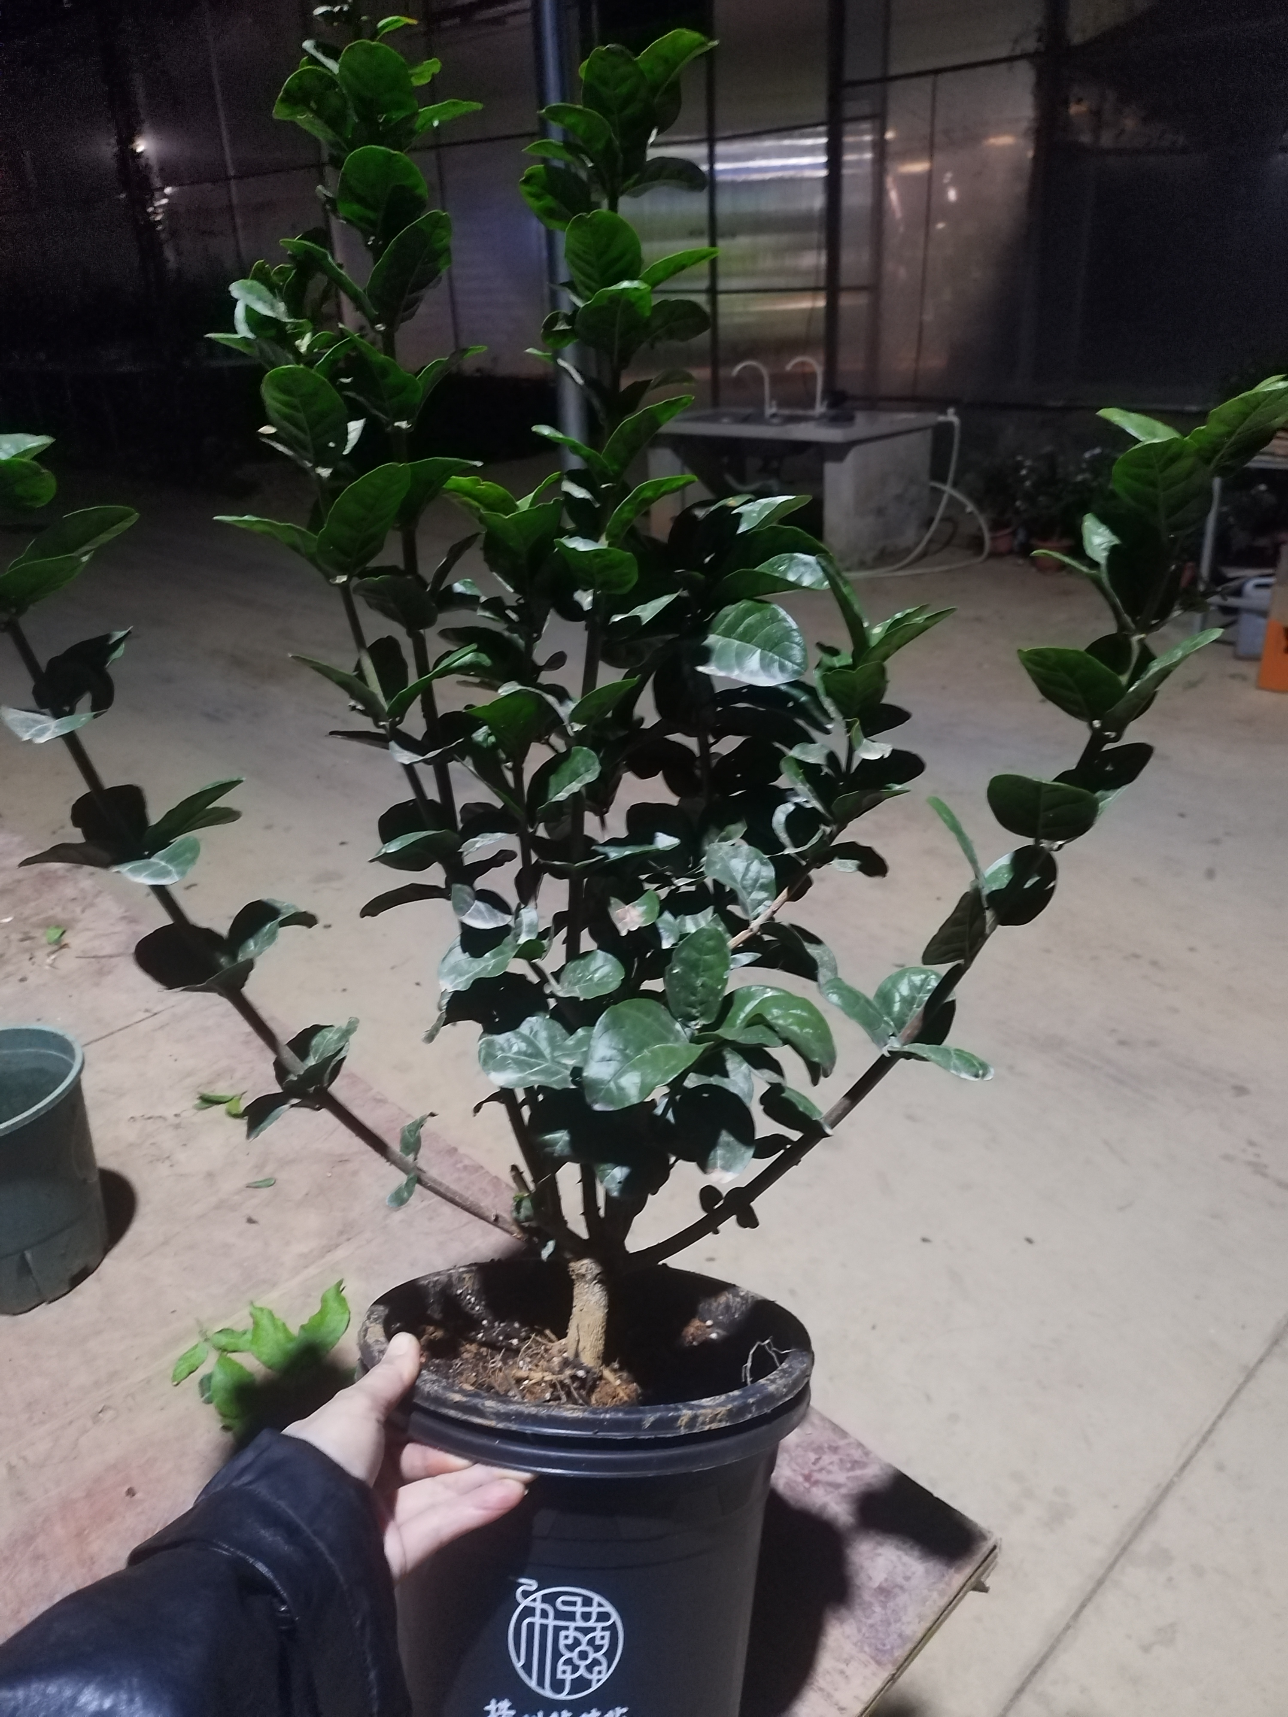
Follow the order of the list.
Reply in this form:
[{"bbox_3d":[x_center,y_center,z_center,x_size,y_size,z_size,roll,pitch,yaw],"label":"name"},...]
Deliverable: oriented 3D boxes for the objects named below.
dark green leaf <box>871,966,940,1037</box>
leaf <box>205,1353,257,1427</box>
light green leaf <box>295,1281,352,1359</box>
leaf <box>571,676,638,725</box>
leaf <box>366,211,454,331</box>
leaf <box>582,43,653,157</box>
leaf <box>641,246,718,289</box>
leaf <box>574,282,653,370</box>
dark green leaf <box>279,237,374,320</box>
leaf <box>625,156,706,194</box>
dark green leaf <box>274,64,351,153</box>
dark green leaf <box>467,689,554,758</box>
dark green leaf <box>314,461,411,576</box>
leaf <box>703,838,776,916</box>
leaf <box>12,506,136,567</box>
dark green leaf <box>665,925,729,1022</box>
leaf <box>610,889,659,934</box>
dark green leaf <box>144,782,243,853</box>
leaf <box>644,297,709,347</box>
[{"bbox_3d":[0.142,0.076,0.690,0.040,0.015,0.047,21,59,18],"label":"dark green leaf"},{"bbox_3d":[-0.315,0.406,0.985,0.036,0.024,0.056,-8,24,-12],"label":"leaf"},{"bbox_3d":[-0.259,0.373,1.040,0.036,0.024,0.062,8,26,23],"label":"light green leaf"},{"bbox_3d":[-0.020,-0.078,0.640,0.041,0.010,0.024,-30,-23,18],"label":"leaf"},{"bbox_3d":[-0.130,-0.327,0.715,0.040,0.064,0.019,27,9,10],"label":"leaf"},{"bbox_3d":[-0.013,-0.381,0.650,0.036,0.060,0.014,-5,6,1],"label":"leaf"},{"bbox_3d":[0.019,-0.349,0.765,0.060,0.018,0.034,-28,12,-6],"label":"leaf"},{"bbox_3d":[-0.017,-0.294,0.710,0.042,0.050,0.013,3,31,-2],"label":"leaf"},{"bbox_3d":[-0.174,-0.321,0.715,0.064,0.016,0.037,40,9,0],"label":"dark green leaf"},{"bbox_3d":[0.013,-0.405,0.765,0.054,0.020,0.034,3,15,-11],"label":"leaf"},{"bbox_3d":[-0.195,-0.444,0.765,0.045,0.052,0.025,-29,0,24],"label":"dark green leaf"},{"bbox_3d":[-0.071,-0.071,0.690,0.045,0.044,0.018,-11,38,5],"label":"dark green leaf"},{"bbox_3d":[-0.160,-0.193,0.735,0.044,0.074,0.022,29,18,1],"label":"dark green leaf"},{"bbox_3d":[0.048,0.009,0.655,0.037,0.012,0.046,-28,65,-6],"label":"leaf"},{"bbox_3d":[-0.305,-0.168,0.690,0.074,0.035,0.018,-34,16,-6],"label":"leaf"},{"bbox_3d":[0.026,0.054,0.610,0.031,0.051,0.012,5,-21,2],"label":"dark green leaf"},{"bbox_3d":[-0.004,0.028,0.670,0.032,0.026,0.016,-6,6,0],"label":"leaf"},{"bbox_3d":[-0.228,-0.021,0.650,0.063,0.033,0.016,-36,59,6],"label":"dark green leaf"},{"bbox_3d":[0.014,-0.281,0.680,0.048,0.013,0.028,-24,63,-9],"label":"leaf"}]

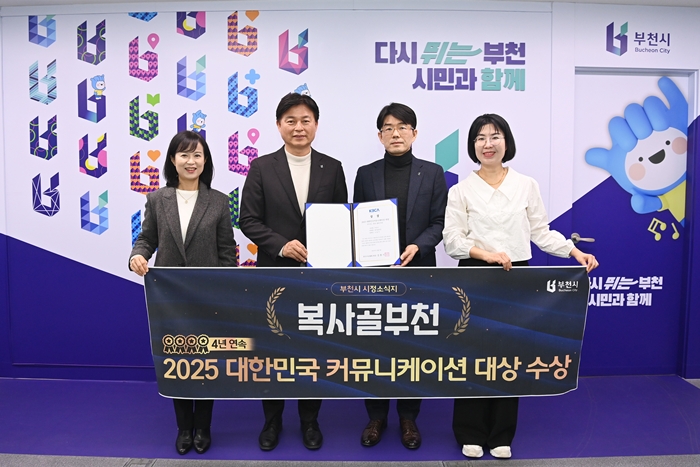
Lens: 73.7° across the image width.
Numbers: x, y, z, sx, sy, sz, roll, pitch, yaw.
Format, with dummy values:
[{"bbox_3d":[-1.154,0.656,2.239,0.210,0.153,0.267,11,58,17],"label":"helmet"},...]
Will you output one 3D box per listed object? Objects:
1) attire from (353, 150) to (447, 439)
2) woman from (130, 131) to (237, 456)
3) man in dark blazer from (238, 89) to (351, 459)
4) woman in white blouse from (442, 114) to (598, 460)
[{"bbox_3d":[0.256,0.284,2.411,0.487,1.427,0.386,1,3,3],"label":"attire"},{"bbox_3d":[-0.796,0.259,2.329,0.467,1.550,0.386,0,3,-11],"label":"woman"},{"bbox_3d":[-0.282,0.158,2.375,0.528,1.755,0.426,0,3,-4],"label":"man in dark blazer"},{"bbox_3d":[0.797,0.233,2.276,0.680,1.631,0.426,1,3,10],"label":"woman in white blouse"}]

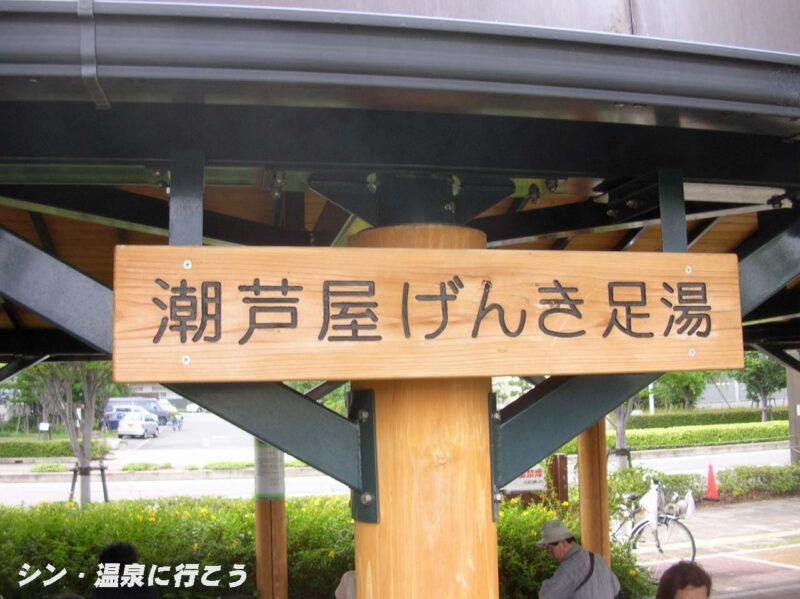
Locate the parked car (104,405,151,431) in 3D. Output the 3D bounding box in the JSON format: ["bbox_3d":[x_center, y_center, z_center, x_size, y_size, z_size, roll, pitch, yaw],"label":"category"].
[{"bbox_3d":[-18.900,8.121,56.000,1.720,1.750,4.500,-2,-6,-2],"label":"parked car"}]

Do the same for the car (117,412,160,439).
[{"bbox_3d":[-15.000,7.057,46.500,1.500,1.500,3.500,-1,-6,-3],"label":"car"}]

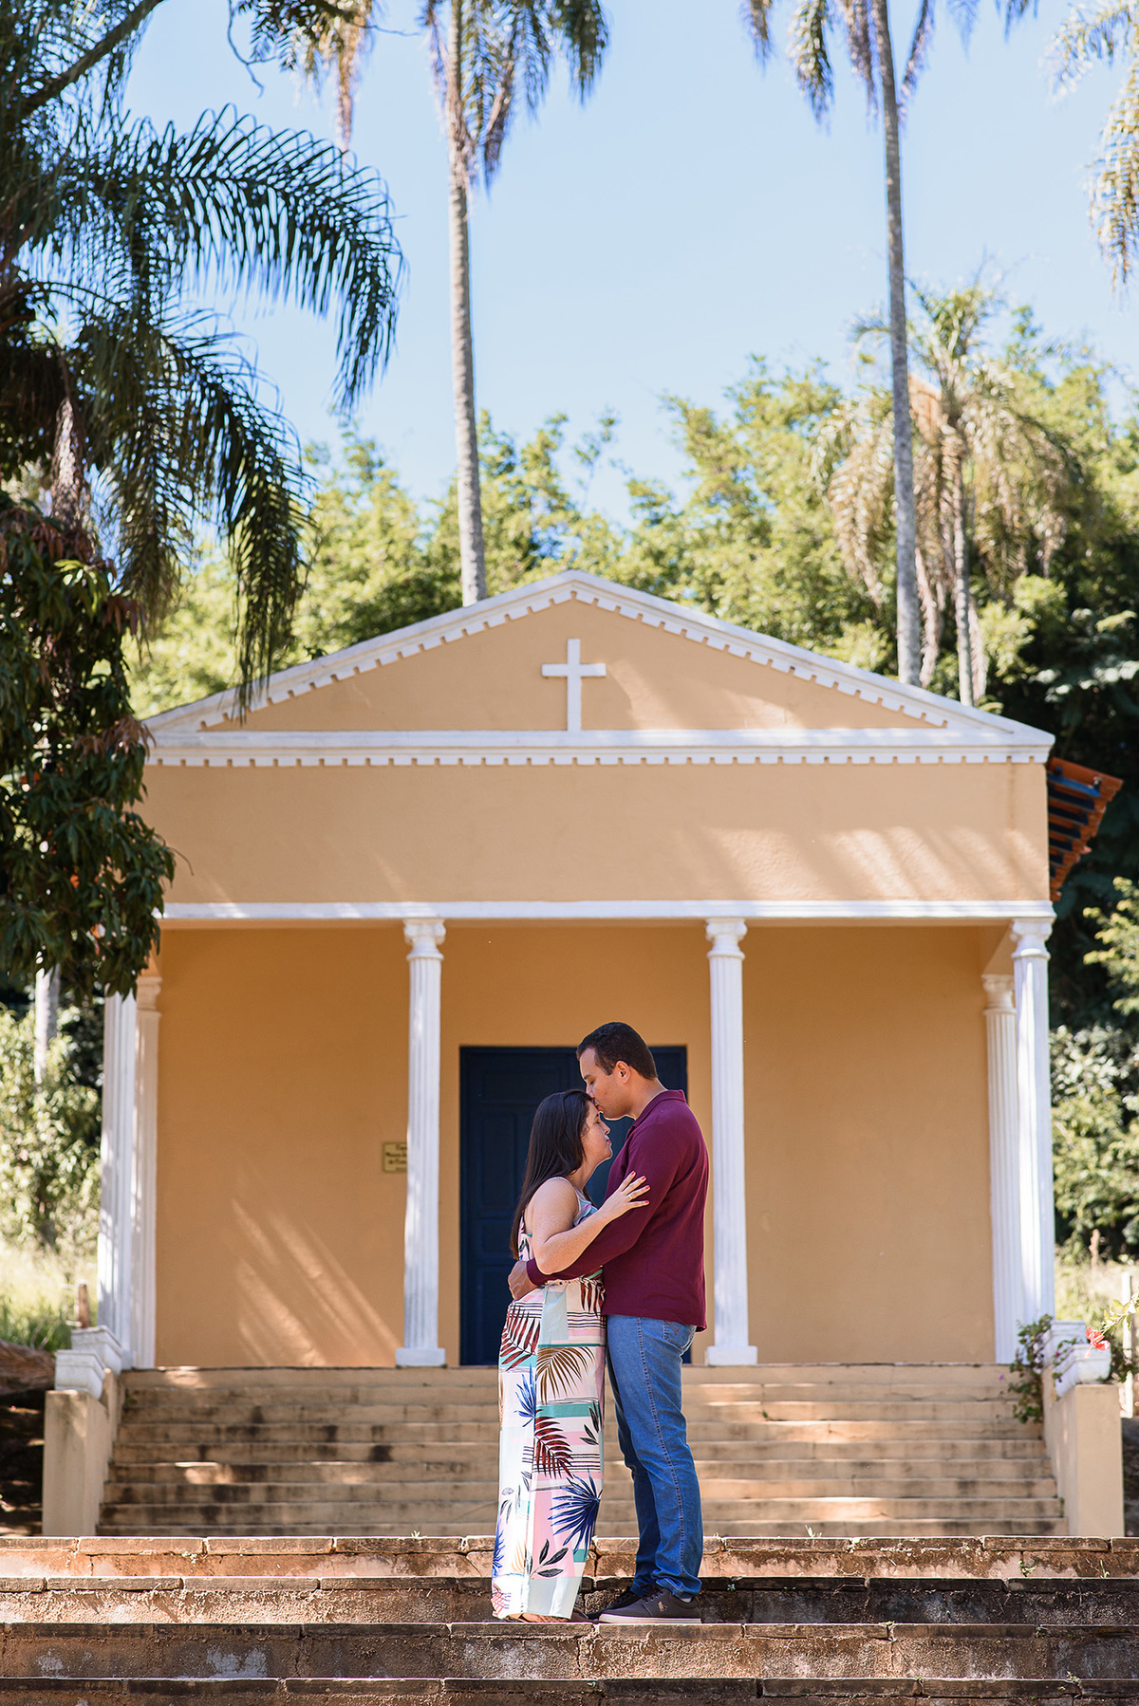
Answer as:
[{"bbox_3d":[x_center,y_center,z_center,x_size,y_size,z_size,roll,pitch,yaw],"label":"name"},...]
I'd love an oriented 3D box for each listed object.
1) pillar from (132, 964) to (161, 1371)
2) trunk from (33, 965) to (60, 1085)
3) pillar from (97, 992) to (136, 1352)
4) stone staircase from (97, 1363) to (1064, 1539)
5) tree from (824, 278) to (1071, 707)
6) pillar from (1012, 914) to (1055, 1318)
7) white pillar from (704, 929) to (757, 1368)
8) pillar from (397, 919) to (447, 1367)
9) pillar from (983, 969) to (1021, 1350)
[{"bbox_3d":[-3.428,2.639,32.232,0.372,3.380,0.372,0,-13,0],"label":"pillar"},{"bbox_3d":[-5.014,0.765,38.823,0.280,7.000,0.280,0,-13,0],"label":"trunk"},{"bbox_3d":[-3.402,2.189,30.284,0.380,3.380,0.380,0,-13,0],"label":"pillar"},{"bbox_3d":[0.075,4.328,28.302,6.700,1.700,2.500,0,-13,0],"label":"stone staircase"},{"bbox_3d":[5.145,-0.495,53.482,3.400,15.000,3.400,0,-13,0],"label":"tree"},{"bbox_3d":[3.505,2.173,30.288,0.380,3.380,0.380,0,-13,0],"label":"pillar"},{"bbox_3d":[1.204,2.178,30.286,0.380,3.380,0.380,0,-13,0],"label":"white pillar"},{"bbox_3d":[-1.099,2.184,30.285,0.380,3.380,0.380,0,-13,0],"label":"pillar"},{"bbox_3d":[3.497,2.623,32.236,0.372,3.380,0.372,0,-13,0],"label":"pillar"}]

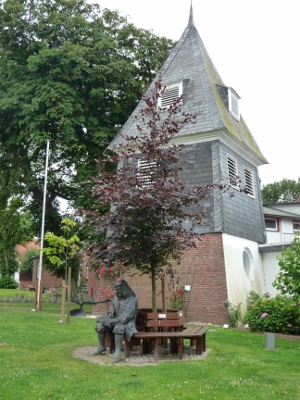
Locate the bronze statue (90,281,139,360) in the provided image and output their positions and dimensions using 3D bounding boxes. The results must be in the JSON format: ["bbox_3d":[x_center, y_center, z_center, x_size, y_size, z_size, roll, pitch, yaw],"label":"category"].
[{"bbox_3d":[-0.628,2.285,8.055,0.760,1.410,0.970,-8,-14,43],"label":"bronze statue"}]

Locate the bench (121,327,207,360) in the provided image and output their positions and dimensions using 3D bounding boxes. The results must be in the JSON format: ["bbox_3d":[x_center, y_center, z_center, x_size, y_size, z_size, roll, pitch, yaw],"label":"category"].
[{"bbox_3d":[0.133,2.728,8.640,2.320,0.770,2.030,4,-10,-15],"label":"bench"}]

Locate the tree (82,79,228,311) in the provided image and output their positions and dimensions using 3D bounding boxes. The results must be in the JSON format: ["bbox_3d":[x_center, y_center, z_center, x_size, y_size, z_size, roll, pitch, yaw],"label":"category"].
[{"bbox_3d":[0.076,0.200,9.082,3.100,5.900,3.000,1,-10,0],"label":"tree"}]

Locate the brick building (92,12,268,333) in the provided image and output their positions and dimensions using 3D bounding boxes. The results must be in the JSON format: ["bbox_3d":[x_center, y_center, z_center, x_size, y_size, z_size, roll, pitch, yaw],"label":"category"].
[{"bbox_3d":[1.742,-2.268,17.735,5.464,13.812,5.464,-5,-12,32],"label":"brick building"}]

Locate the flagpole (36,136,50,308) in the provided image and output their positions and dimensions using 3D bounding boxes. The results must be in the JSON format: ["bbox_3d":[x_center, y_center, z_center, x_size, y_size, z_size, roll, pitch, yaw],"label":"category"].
[{"bbox_3d":[-4.470,0.917,17.498,0.090,7.200,0.090,1,-10,0],"label":"flagpole"}]

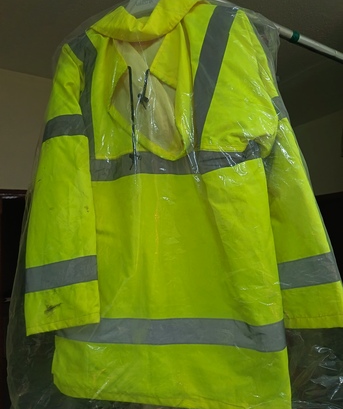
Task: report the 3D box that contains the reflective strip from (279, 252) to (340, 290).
[{"bbox_3d":[0.275,0.136,0.640,0.132,0.057,0.040,-9,-8,9],"label":"reflective strip"}]

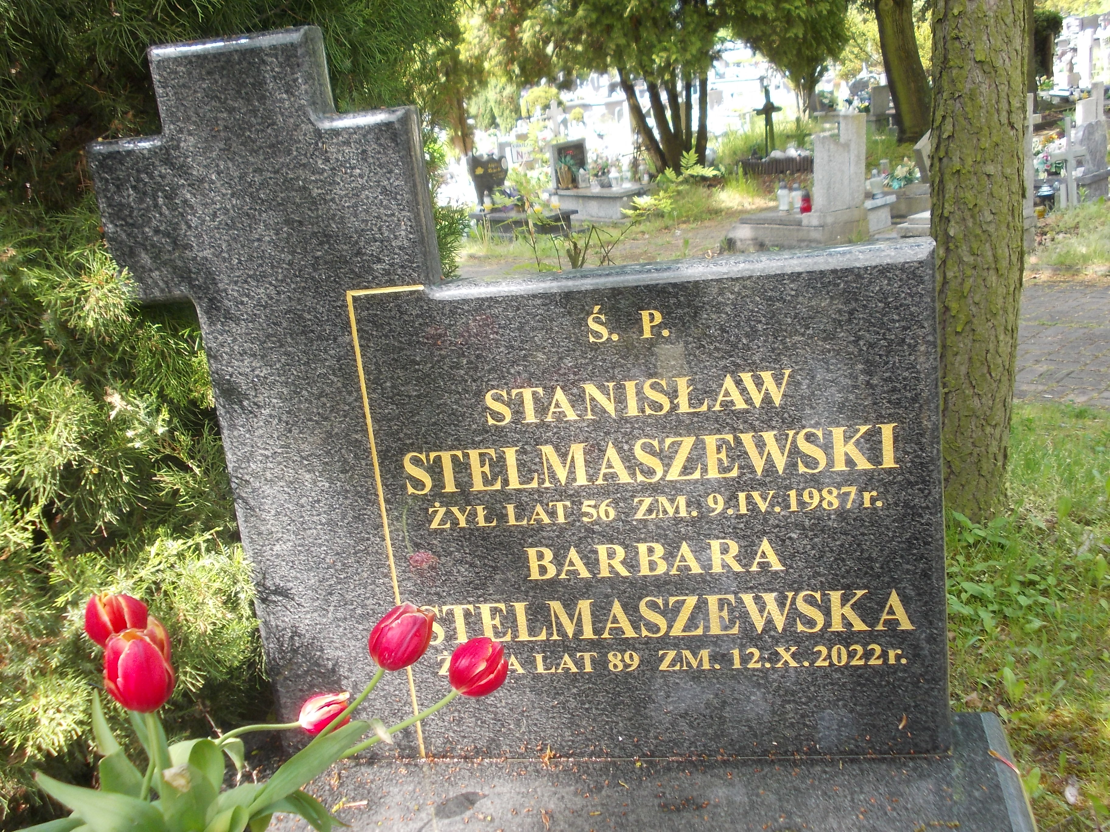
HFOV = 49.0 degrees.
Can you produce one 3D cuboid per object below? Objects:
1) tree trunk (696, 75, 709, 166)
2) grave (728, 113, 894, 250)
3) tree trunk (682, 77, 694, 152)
[{"bbox_3d":[1.942,-3.918,16.145,0.125,1.206,0.125,0,15,-2],"label":"tree trunk"},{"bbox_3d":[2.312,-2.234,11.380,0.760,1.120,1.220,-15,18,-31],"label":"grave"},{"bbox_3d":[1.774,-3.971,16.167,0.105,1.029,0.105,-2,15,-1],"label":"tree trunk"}]

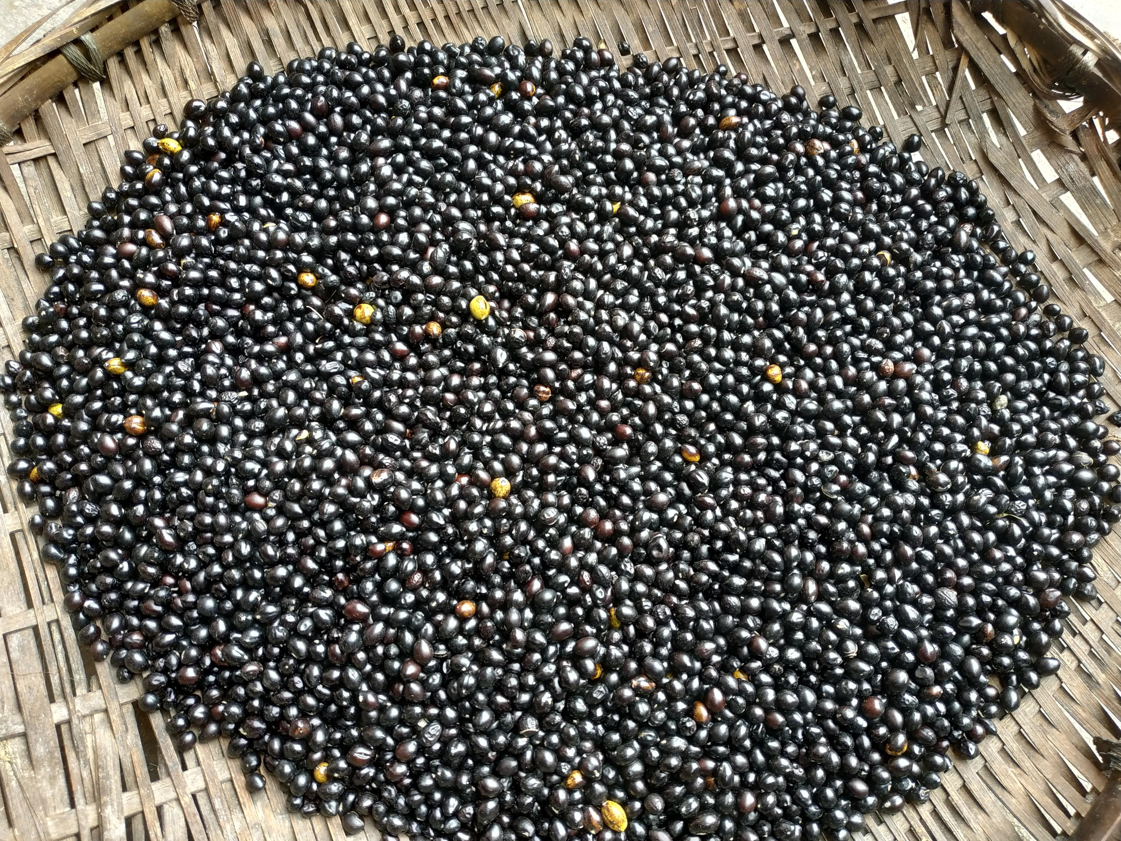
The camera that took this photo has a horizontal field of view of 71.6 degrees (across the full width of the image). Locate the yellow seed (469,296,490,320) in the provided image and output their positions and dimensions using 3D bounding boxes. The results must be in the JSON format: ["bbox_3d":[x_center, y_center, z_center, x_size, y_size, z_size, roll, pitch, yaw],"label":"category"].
[{"bbox_3d":[-0.047,-0.067,0.460,0.012,0.012,0.015,-10,68,-4],"label":"yellow seed"}]

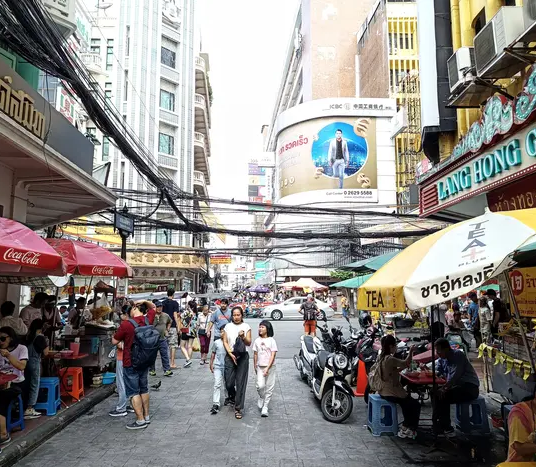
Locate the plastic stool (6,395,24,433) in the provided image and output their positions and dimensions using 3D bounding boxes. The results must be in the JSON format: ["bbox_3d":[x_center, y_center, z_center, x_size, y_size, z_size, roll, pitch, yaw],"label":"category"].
[{"bbox_3d":[-3.210,2.207,5.225,0.360,0.450,0.360,1,-7,-4],"label":"plastic stool"}]

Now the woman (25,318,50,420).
[{"bbox_3d":[-3.210,1.839,6.013,0.350,1.360,0.390,3,-8,-22],"label":"woman"}]

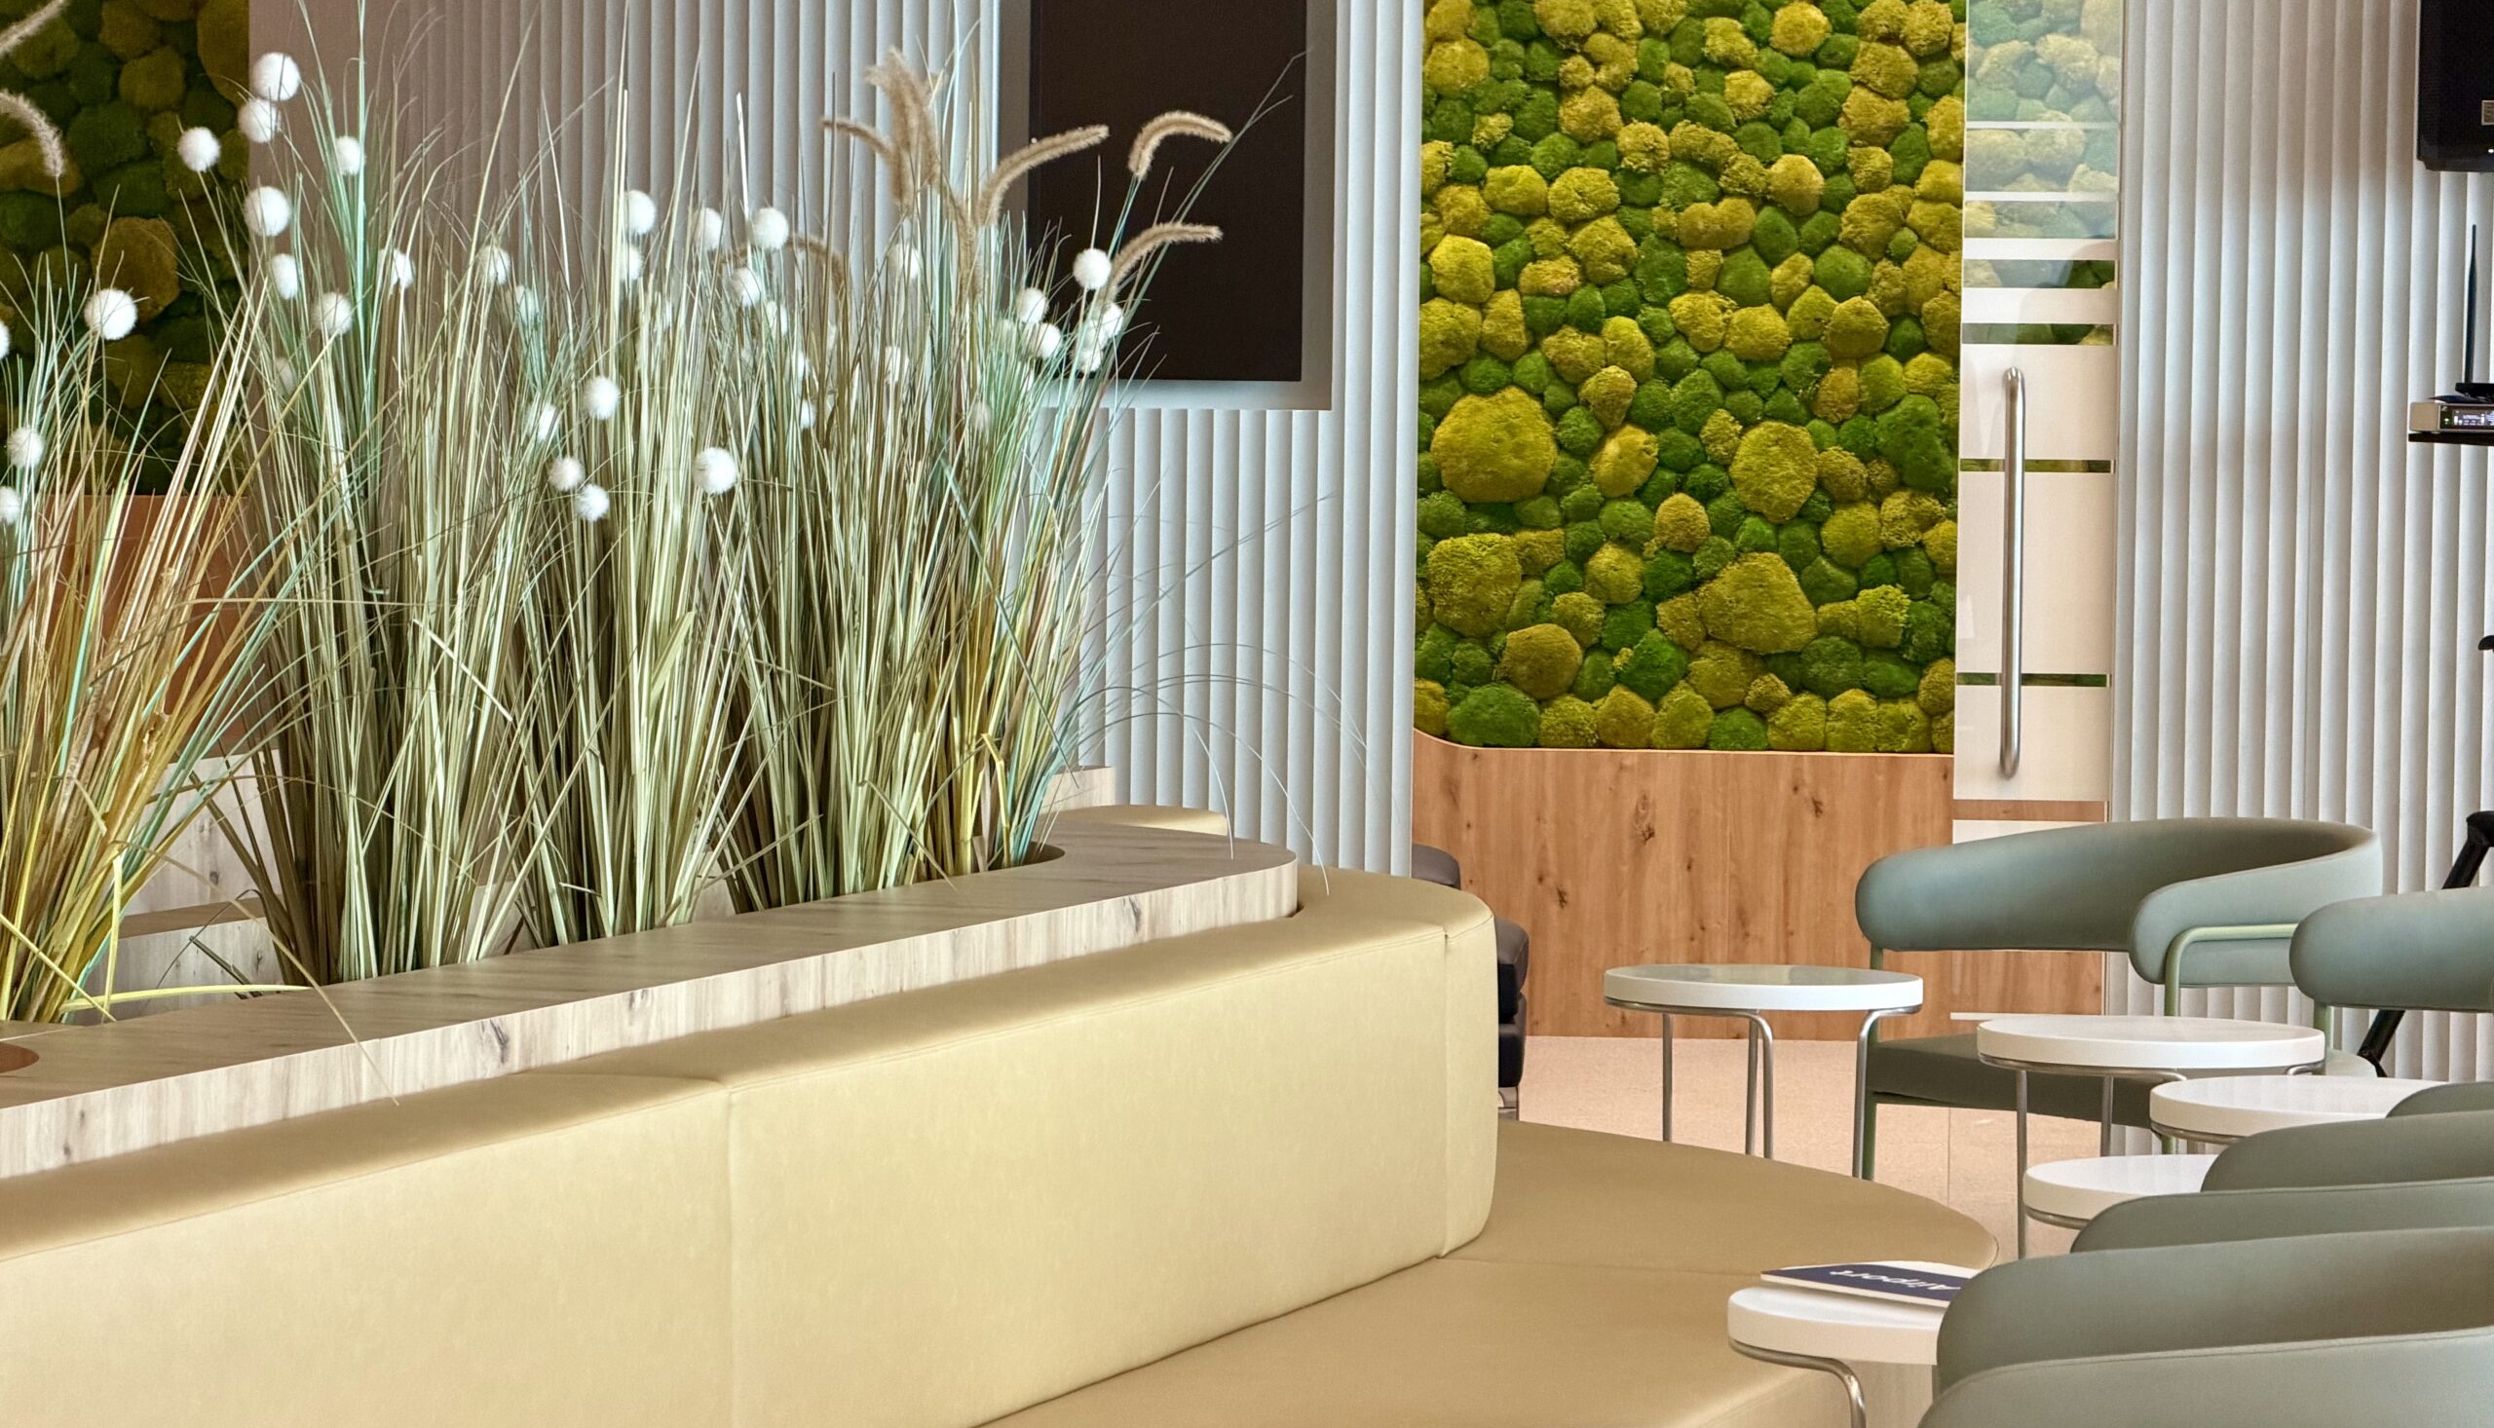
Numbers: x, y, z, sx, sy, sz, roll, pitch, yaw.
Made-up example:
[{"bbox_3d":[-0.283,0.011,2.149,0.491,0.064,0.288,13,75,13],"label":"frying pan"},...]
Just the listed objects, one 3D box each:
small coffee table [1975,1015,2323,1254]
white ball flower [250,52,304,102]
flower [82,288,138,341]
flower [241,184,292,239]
[{"bbox_3d":[1.157,0.674,9.247,0.445,0.540,0.445,1,3,0],"label":"small coffee table"},{"bbox_3d":[-0.834,-0.547,6.200,0.043,0.043,0.043,1,3,0],"label":"white ball flower"},{"bbox_3d":[-0.946,-0.333,6.000,0.043,0.043,0.043,1,3,0],"label":"flower"},{"bbox_3d":[-0.856,-0.439,6.300,0.043,0.043,0.043,1,3,0],"label":"flower"}]

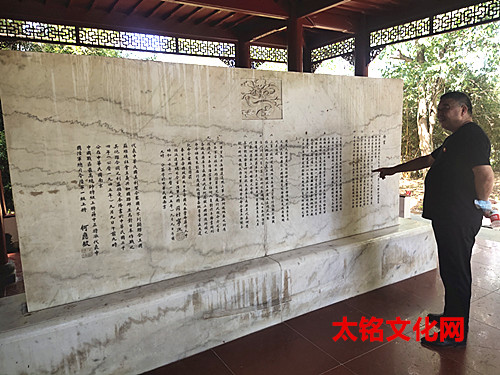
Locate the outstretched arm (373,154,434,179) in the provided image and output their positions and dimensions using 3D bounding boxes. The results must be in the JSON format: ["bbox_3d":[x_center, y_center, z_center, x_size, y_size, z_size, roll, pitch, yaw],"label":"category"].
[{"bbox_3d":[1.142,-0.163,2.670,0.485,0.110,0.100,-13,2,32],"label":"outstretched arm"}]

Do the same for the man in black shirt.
[{"bbox_3d":[1.236,0.202,2.485,0.730,1.670,0.580,0,9,12],"label":"man in black shirt"}]

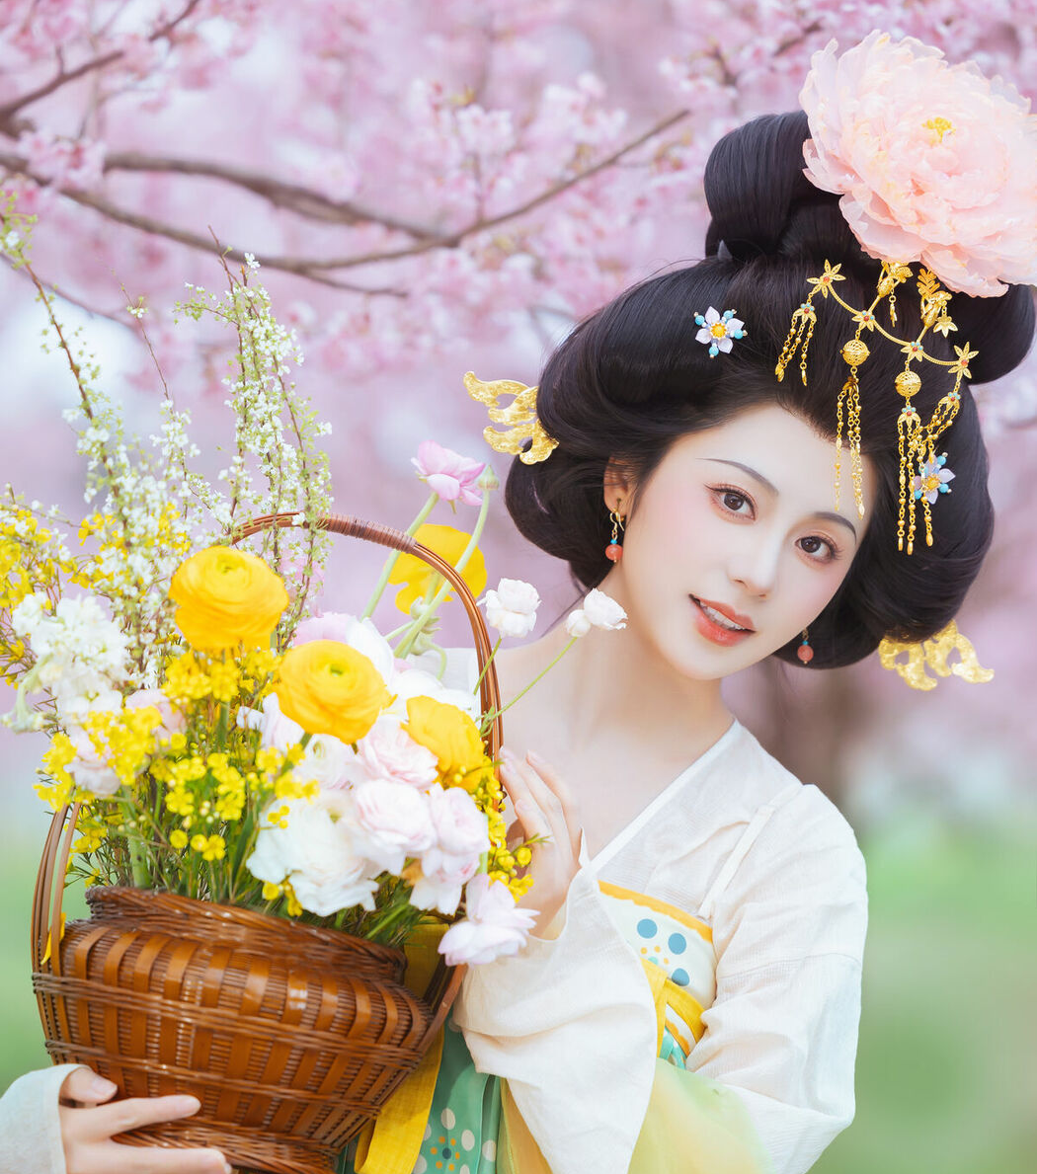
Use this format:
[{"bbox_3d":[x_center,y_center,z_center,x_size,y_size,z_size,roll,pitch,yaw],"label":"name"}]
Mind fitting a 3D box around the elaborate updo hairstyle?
[{"bbox_3d":[0.180,-0.128,4.290,0.320,0.345,0.280,29,0,-18],"label":"elaborate updo hairstyle"}]

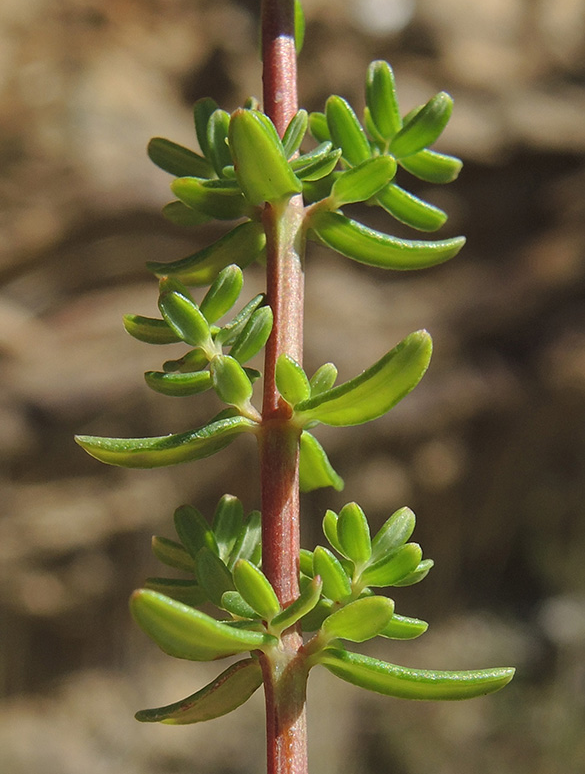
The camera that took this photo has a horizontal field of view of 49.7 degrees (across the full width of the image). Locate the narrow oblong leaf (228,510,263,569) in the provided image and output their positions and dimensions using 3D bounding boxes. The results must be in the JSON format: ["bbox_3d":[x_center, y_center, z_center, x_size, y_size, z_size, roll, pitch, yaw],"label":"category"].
[{"bbox_3d":[-0.024,0.076,0.315,0.011,0.030,0.006,26,-12,2],"label":"narrow oblong leaf"}]

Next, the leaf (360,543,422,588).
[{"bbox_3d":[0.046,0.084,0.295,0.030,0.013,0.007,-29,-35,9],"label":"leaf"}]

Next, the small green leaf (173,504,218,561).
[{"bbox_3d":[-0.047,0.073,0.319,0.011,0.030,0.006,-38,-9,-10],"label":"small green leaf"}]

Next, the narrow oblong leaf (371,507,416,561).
[{"bbox_3d":[0.048,0.071,0.306,0.012,0.028,0.006,38,-13,15],"label":"narrow oblong leaf"}]

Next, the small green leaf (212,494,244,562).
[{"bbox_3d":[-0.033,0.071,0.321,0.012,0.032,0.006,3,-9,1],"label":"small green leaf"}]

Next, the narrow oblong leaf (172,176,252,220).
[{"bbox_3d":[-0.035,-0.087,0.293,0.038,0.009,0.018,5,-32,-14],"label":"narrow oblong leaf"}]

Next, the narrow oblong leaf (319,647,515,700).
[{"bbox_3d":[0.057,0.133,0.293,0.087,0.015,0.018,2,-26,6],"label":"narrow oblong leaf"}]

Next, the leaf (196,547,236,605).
[{"bbox_3d":[-0.038,0.092,0.307,0.015,0.029,0.006,-22,6,-13],"label":"leaf"}]

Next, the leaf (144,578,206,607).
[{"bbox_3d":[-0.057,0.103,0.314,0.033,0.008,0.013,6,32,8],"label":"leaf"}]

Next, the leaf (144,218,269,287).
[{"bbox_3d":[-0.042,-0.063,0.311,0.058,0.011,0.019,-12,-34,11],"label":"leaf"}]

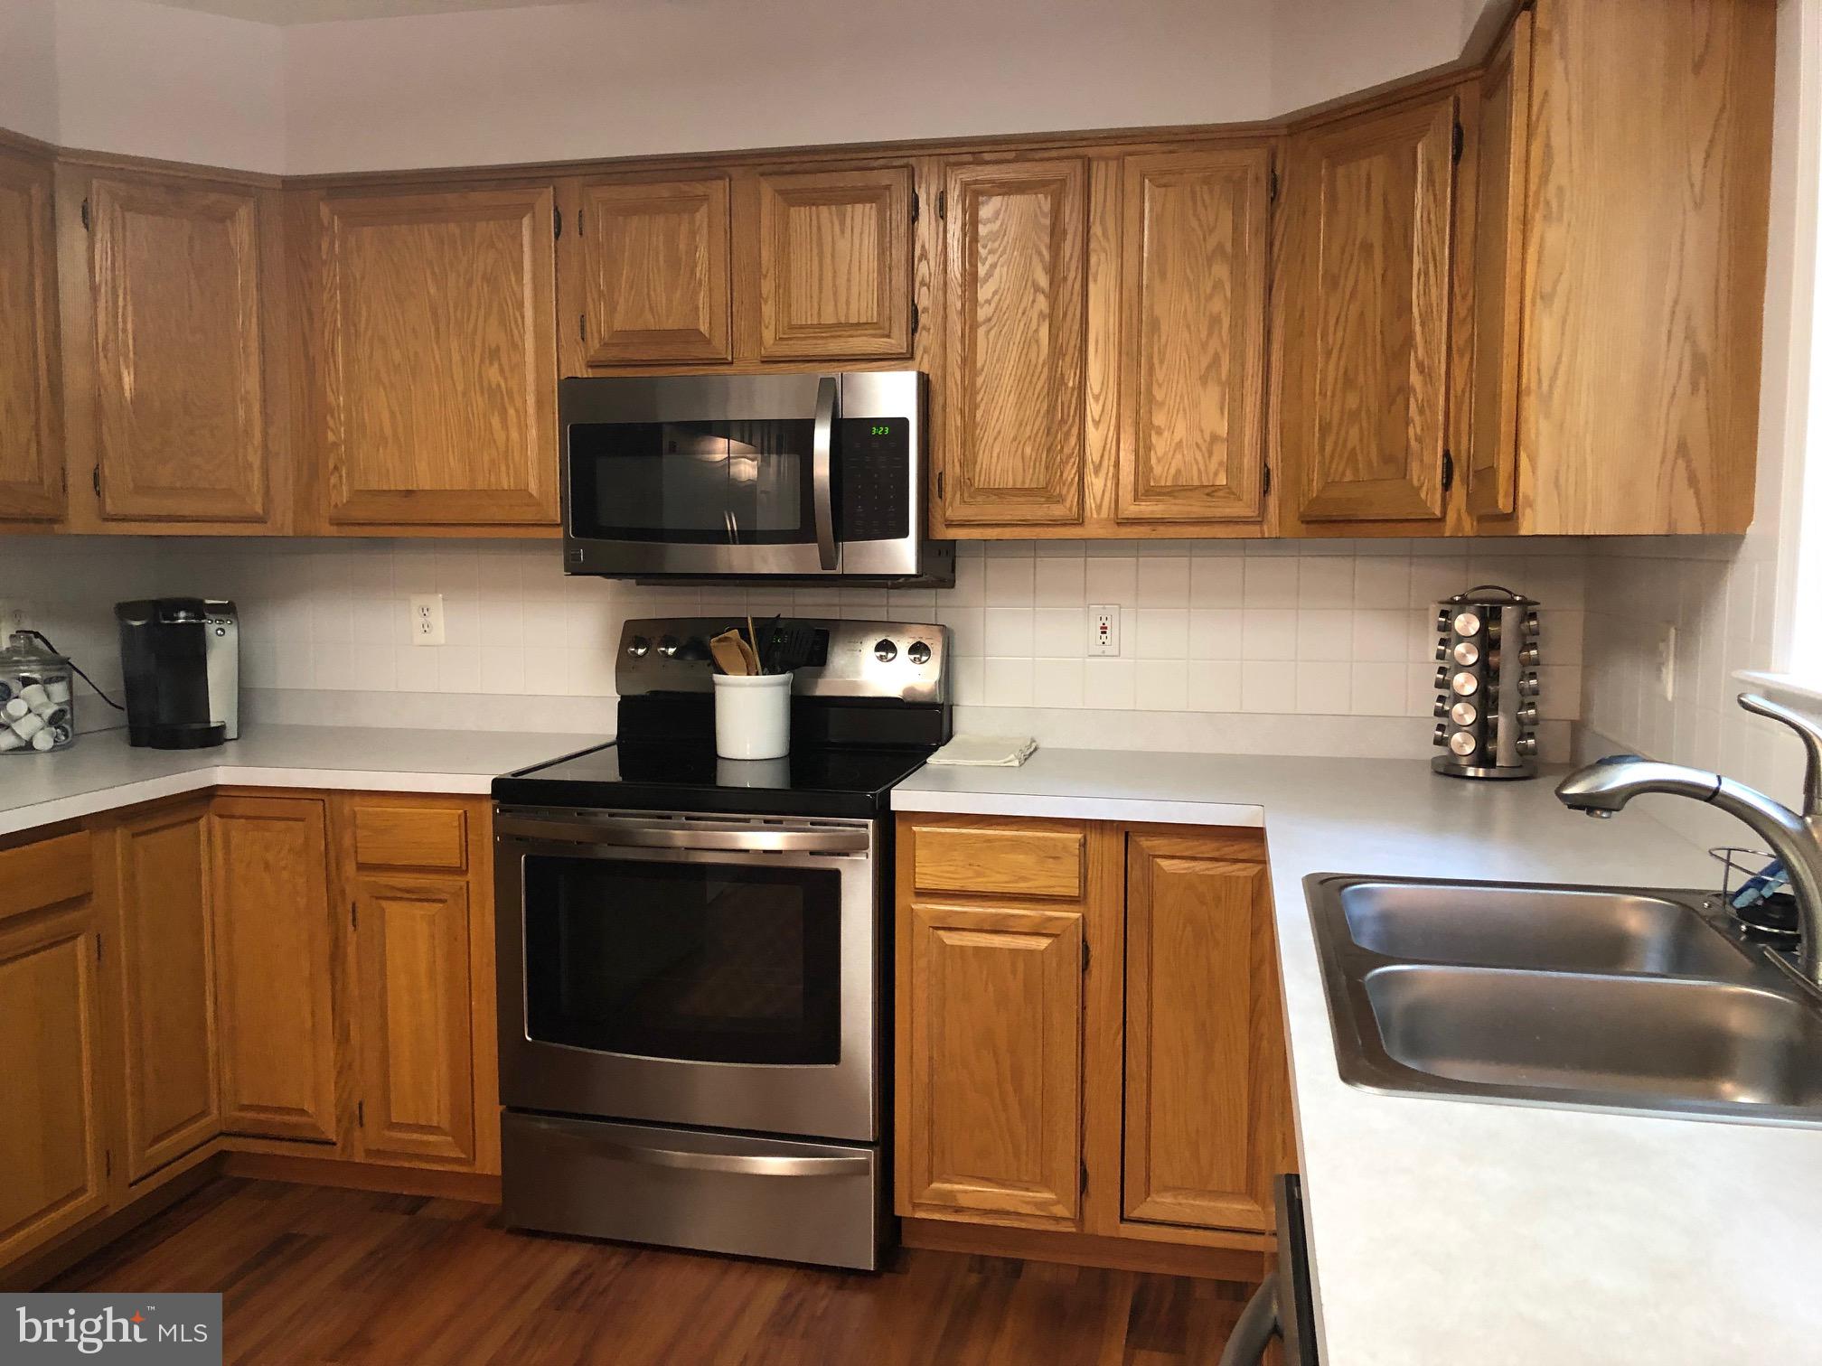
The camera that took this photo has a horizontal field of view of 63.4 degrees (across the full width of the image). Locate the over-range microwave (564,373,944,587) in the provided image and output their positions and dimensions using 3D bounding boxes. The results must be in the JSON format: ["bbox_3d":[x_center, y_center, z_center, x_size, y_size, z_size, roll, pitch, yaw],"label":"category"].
[{"bbox_3d":[-0.312,-0.424,3.144,0.757,0.418,0.410,1,5,12],"label":"over-range microwave"}]

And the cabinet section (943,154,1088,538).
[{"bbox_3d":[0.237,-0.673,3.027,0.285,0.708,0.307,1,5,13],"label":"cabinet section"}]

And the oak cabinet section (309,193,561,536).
[{"bbox_3d":[-1.004,-0.711,3.307,0.650,0.771,0.335,1,5,12],"label":"oak cabinet section"}]

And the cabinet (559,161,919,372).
[{"bbox_3d":[-0.312,-0.858,3.143,0.769,0.445,0.335,1,5,12],"label":"cabinet"}]

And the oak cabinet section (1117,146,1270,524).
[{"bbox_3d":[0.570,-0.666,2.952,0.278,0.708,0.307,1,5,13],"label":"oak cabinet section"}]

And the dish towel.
[{"bbox_3d":[0.159,0.146,3.132,0.193,0.025,0.275,1,5,12],"label":"dish towel"}]

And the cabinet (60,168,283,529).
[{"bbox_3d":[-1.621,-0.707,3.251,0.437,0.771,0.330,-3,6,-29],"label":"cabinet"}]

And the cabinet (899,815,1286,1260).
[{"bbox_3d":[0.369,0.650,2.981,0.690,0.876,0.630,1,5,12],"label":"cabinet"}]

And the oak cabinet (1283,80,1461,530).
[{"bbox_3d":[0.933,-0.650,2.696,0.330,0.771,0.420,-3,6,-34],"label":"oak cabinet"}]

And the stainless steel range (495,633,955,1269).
[{"bbox_3d":[-0.364,0.482,3.081,0.757,1.187,0.685,1,5,12],"label":"stainless steel range"}]

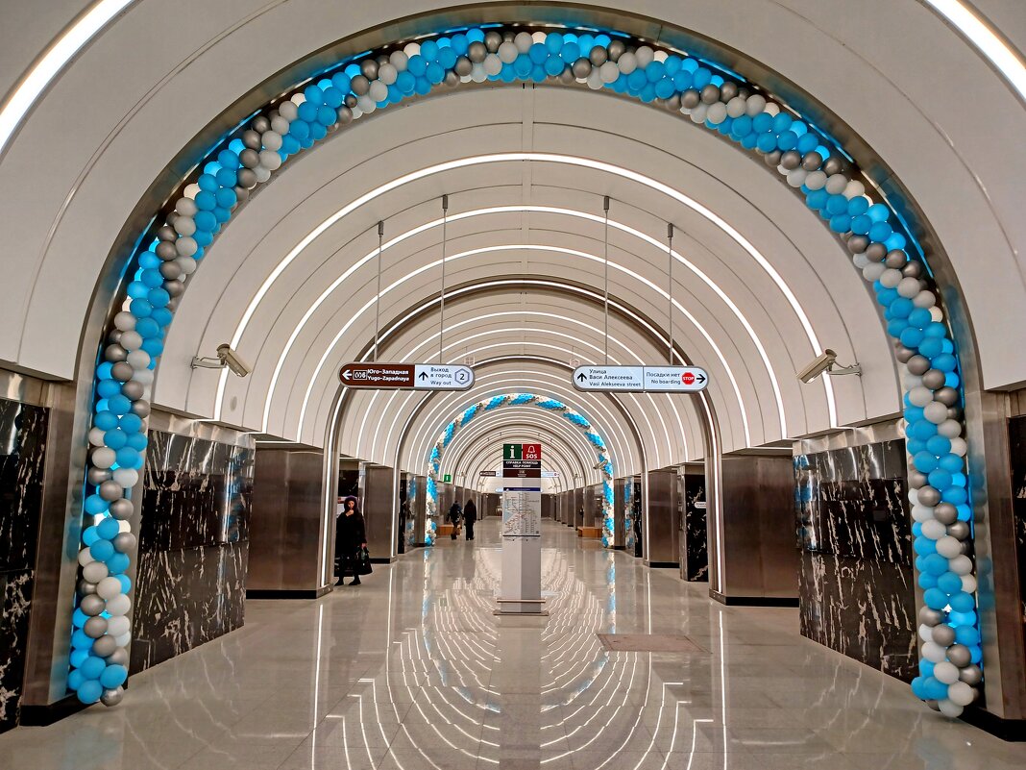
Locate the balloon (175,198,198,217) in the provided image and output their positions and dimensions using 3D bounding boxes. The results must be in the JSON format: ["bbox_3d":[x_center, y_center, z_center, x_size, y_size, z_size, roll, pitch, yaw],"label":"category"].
[{"bbox_3d":[-2.768,-1.509,6.543,0.165,0.165,0.173,1,-9,0],"label":"balloon"}]

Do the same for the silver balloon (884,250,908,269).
[{"bbox_3d":[3.224,-1.058,6.482,0.175,0.170,0.179,1,-9,1],"label":"silver balloon"}]

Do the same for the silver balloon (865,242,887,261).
[{"bbox_3d":[3.025,-1.099,6.412,0.170,0.170,0.170,0,-9,0],"label":"silver balloon"}]

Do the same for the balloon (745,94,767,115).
[{"bbox_3d":[2.136,-2.448,6.761,0.177,0.173,0.182,1,-9,0],"label":"balloon"}]

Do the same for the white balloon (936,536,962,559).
[{"bbox_3d":[3.455,1.291,6.111,0.175,0.178,0.175,1,-9,0],"label":"white balloon"}]

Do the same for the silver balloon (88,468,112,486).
[{"bbox_3d":[-3.382,0.750,6.302,0.177,0.173,0.182,1,-9,0],"label":"silver balloon"}]

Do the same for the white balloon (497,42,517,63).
[{"bbox_3d":[-0.039,-2.901,6.737,0.170,0.170,0.179,1,-9,0],"label":"white balloon"}]

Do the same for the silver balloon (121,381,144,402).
[{"bbox_3d":[-3.093,0.055,6.273,0.173,0.173,0.173,1,-9,0],"label":"silver balloon"}]

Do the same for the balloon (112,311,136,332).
[{"bbox_3d":[-3.263,-0.535,6.476,0.177,0.173,0.182,1,-9,0],"label":"balloon"}]

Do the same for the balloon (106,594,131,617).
[{"bbox_3d":[-3.117,1.741,6.099,0.175,0.178,0.175,1,-9,0],"label":"balloon"}]

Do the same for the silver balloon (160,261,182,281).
[{"bbox_3d":[-2.889,-0.964,6.501,0.175,0.178,0.175,1,-9,0],"label":"silver balloon"}]

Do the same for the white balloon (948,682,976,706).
[{"bbox_3d":[3.436,2.365,5.906,0.179,0.178,0.185,1,-9,1],"label":"white balloon"}]

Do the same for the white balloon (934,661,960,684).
[{"bbox_3d":[3.373,2.240,5.991,0.177,0.173,0.182,1,-9,0],"label":"white balloon"}]

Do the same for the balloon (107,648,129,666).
[{"bbox_3d":[-3.118,2.137,6.074,0.157,0.157,0.165,1,-9,0],"label":"balloon"}]

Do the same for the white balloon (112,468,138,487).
[{"bbox_3d":[-3.174,0.759,6.310,0.177,0.173,0.182,1,-9,0],"label":"white balloon"}]

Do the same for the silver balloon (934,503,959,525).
[{"bbox_3d":[3.459,1.024,6.152,0.175,0.178,0.175,1,-9,0],"label":"silver balloon"}]

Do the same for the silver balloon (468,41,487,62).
[{"bbox_3d":[-0.306,-2.906,6.738,0.167,0.167,0.175,1,-9,0],"label":"silver balloon"}]

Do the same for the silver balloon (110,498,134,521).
[{"bbox_3d":[-3.147,1.001,6.203,0.170,0.170,0.170,0,-9,0],"label":"silver balloon"}]

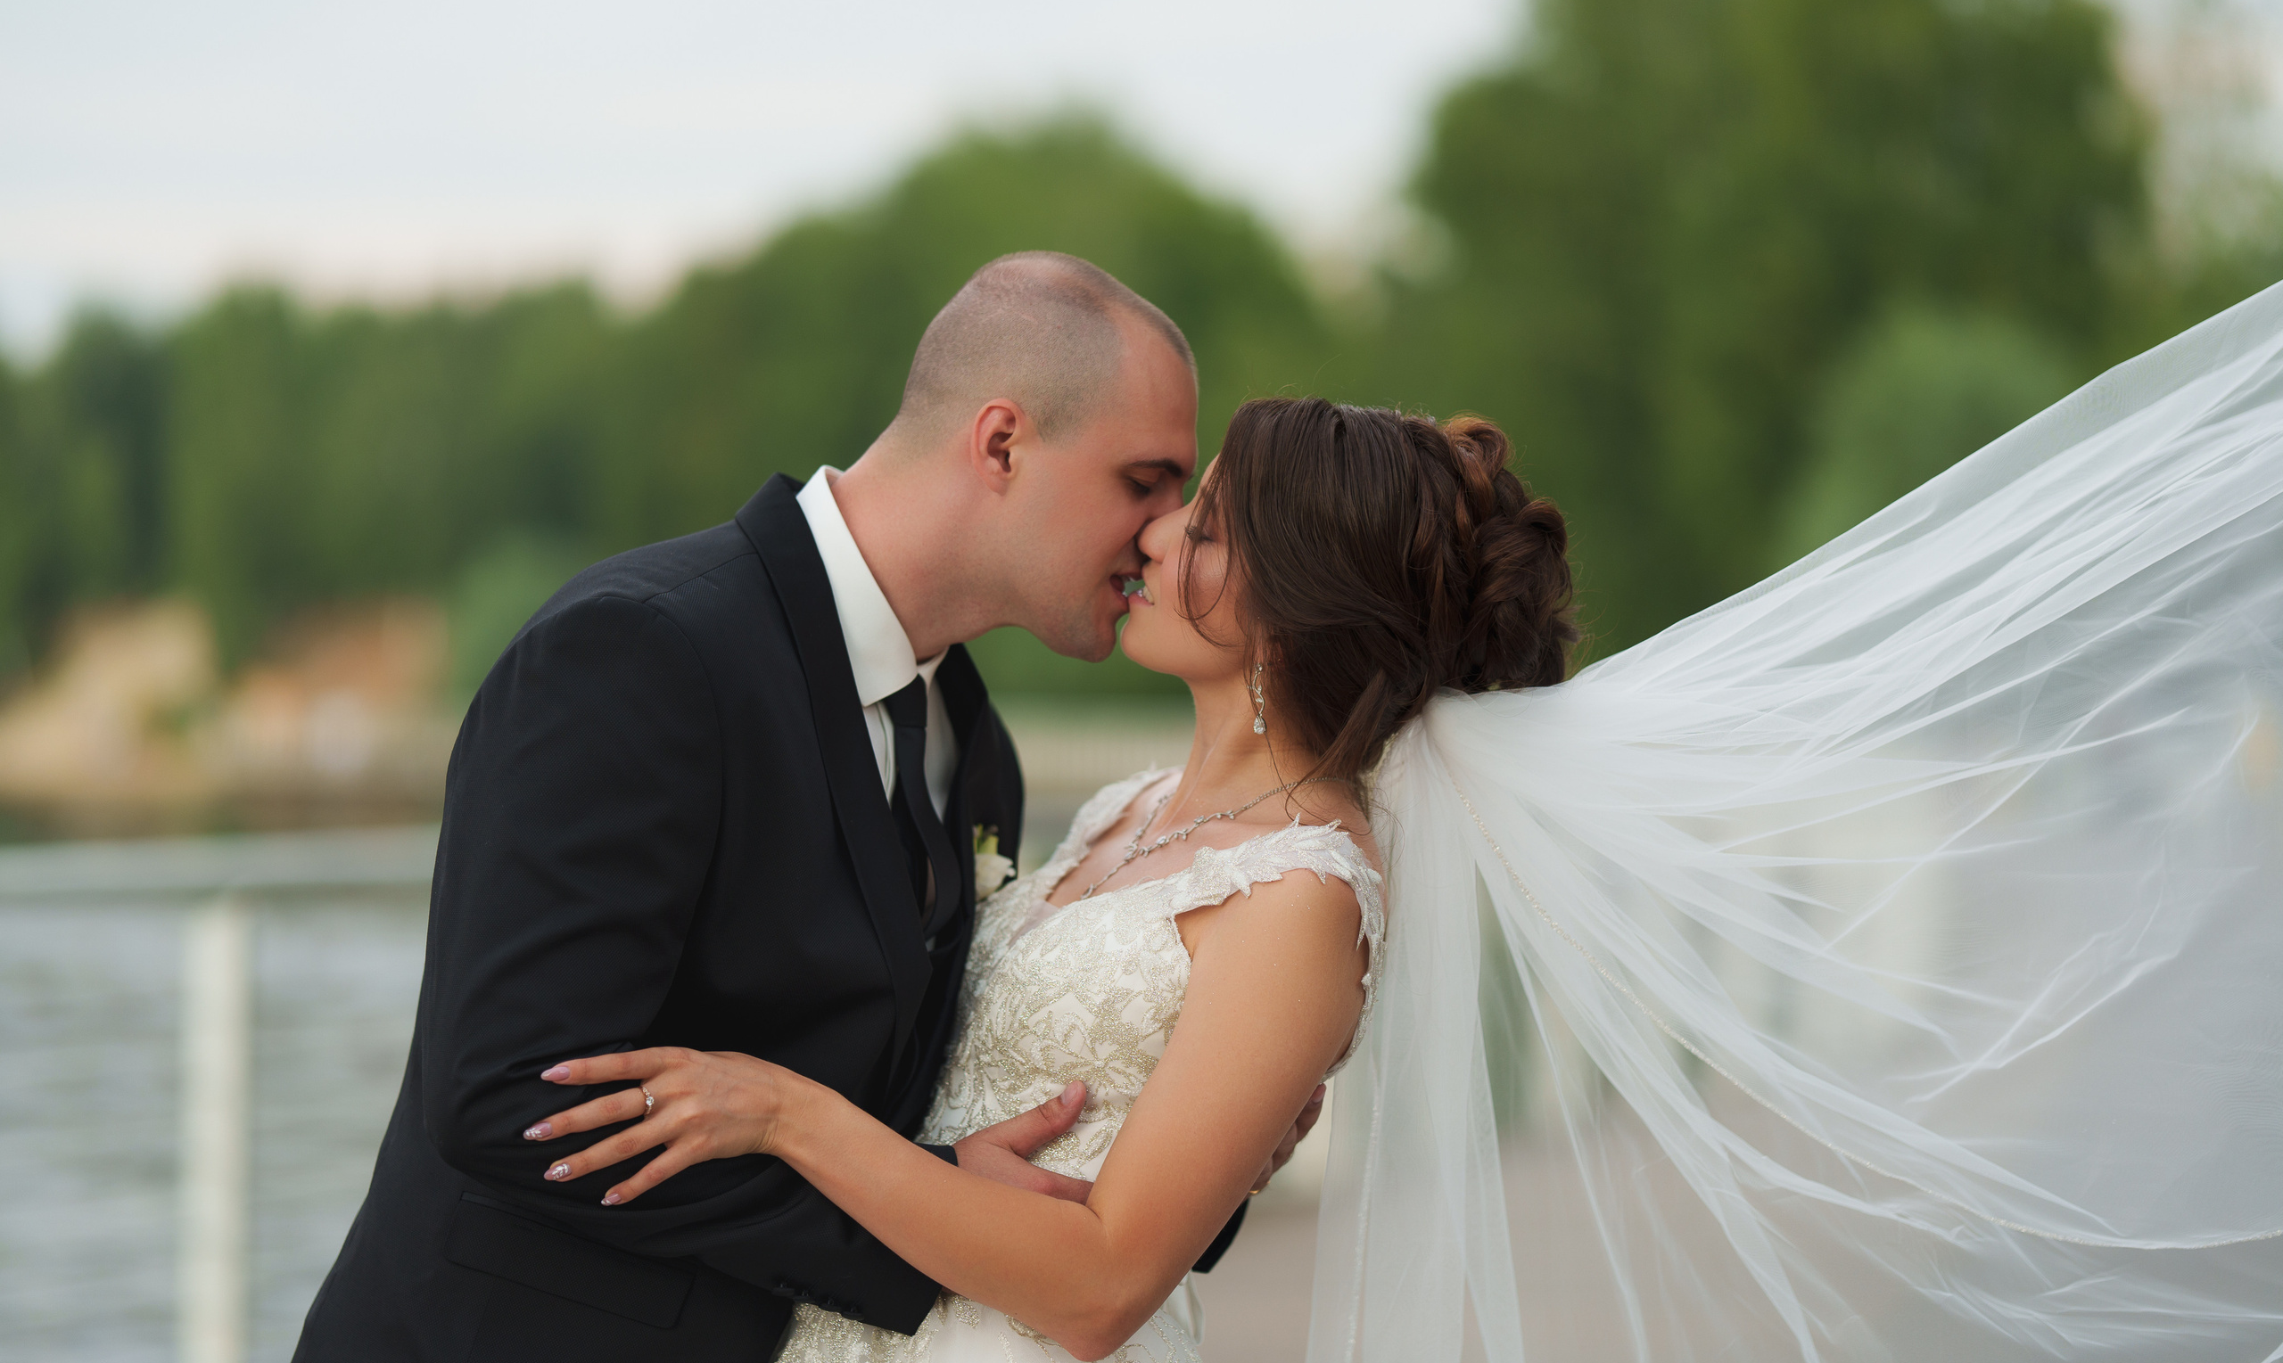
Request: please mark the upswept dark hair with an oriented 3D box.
[{"bbox_3d":[0.152,-0.059,3.400,0.245,0.235,0.200,18,4,12],"label":"upswept dark hair"}]

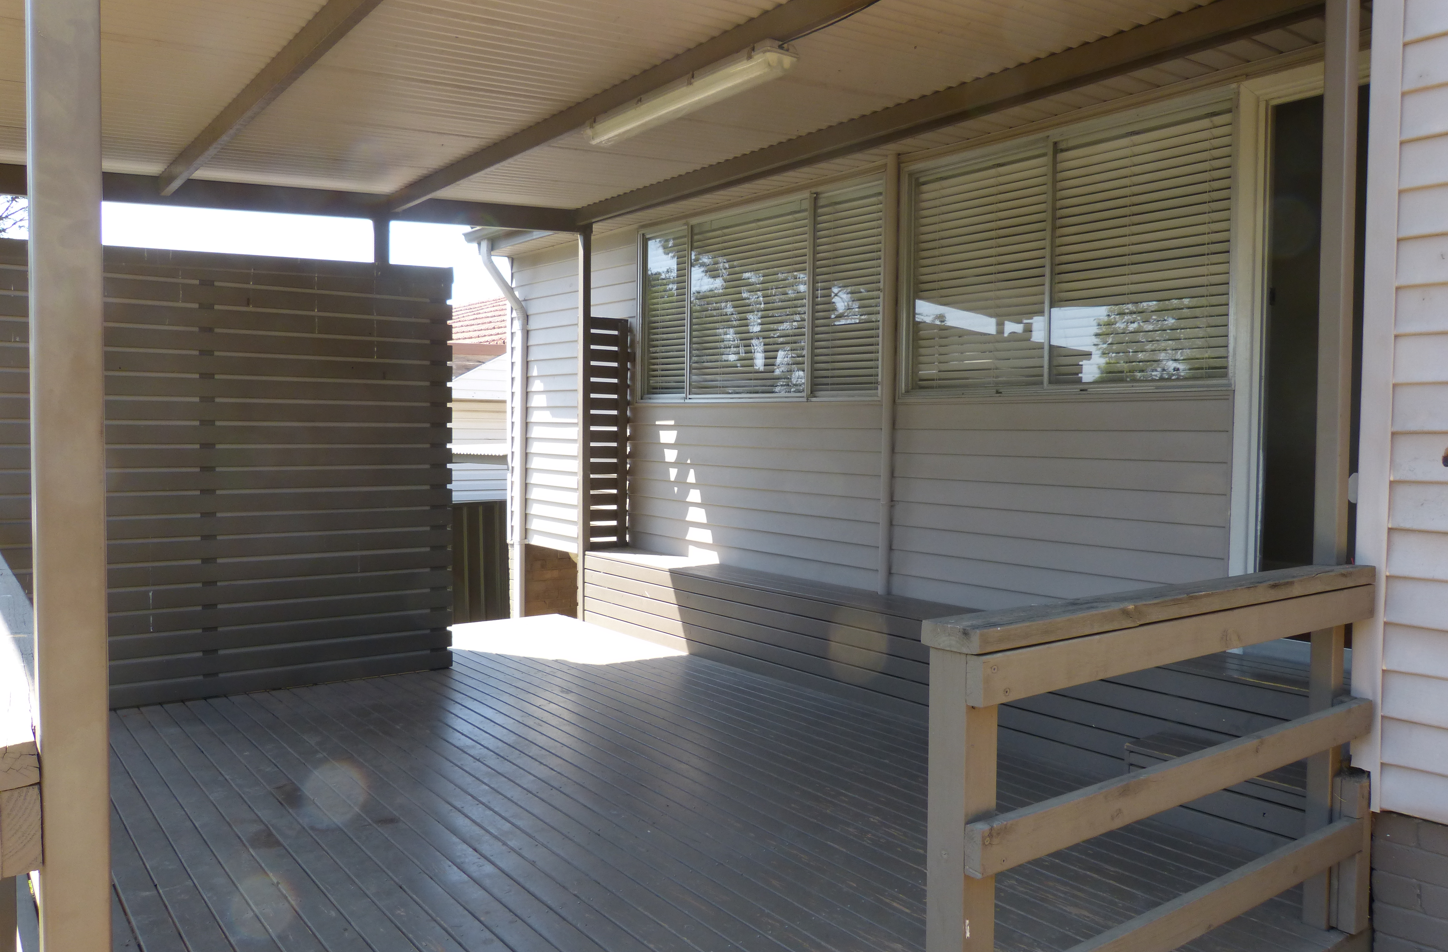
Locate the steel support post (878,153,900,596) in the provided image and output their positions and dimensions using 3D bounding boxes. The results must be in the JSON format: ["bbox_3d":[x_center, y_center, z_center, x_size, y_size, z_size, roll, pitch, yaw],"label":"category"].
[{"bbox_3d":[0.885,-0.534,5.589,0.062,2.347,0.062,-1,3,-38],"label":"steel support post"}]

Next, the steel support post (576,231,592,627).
[{"bbox_3d":[-0.968,-0.334,7.299,0.066,2.716,0.066,-1,3,-38],"label":"steel support post"}]

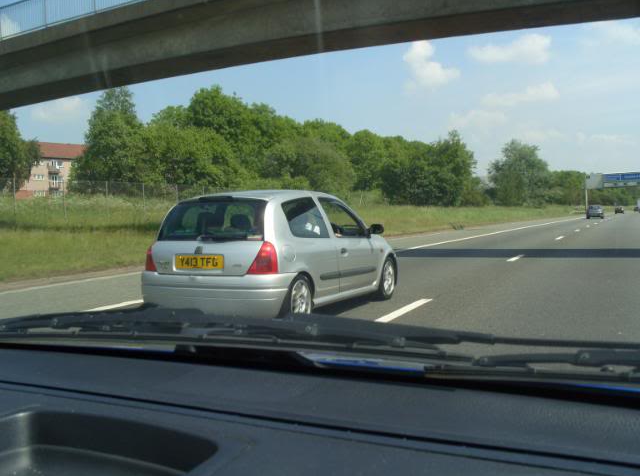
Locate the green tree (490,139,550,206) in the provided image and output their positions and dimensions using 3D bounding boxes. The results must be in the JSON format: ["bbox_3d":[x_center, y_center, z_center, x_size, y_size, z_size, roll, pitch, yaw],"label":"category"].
[{"bbox_3d":[42.237,-13.655,137.000,13.000,14.000,13.000,-1,2,26],"label":"green tree"}]

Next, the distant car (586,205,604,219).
[{"bbox_3d":[30.261,-2.875,71.000,1.750,1.470,4.200,-1,2,26],"label":"distant car"}]

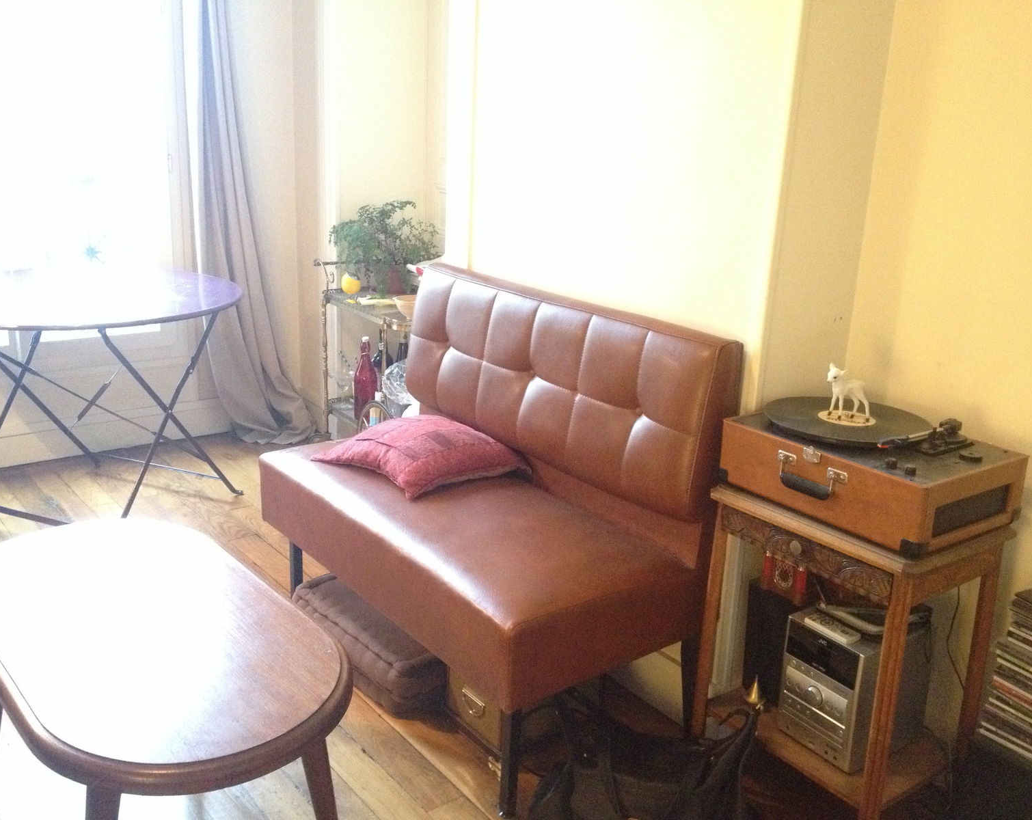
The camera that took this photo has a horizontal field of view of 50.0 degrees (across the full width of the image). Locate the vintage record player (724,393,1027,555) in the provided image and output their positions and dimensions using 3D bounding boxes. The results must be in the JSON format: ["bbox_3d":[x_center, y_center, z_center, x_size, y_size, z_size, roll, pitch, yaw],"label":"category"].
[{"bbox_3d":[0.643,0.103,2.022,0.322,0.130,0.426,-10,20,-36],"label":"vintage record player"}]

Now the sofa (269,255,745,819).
[{"bbox_3d":[-0.106,0.198,2.620,0.575,0.900,1.095,-10,20,-36],"label":"sofa"}]

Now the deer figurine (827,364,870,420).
[{"bbox_3d":[0.611,-0.033,2.029,0.070,0.103,0.038,2,16,-1],"label":"deer figurine"}]

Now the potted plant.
[{"bbox_3d":[-0.497,-0.612,4.160,0.410,0.350,0.380,0,17,-7],"label":"potted plant"}]

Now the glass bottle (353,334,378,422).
[{"bbox_3d":[-0.548,-0.115,4.049,0.086,0.317,0.086,2,16,-1],"label":"glass bottle"}]

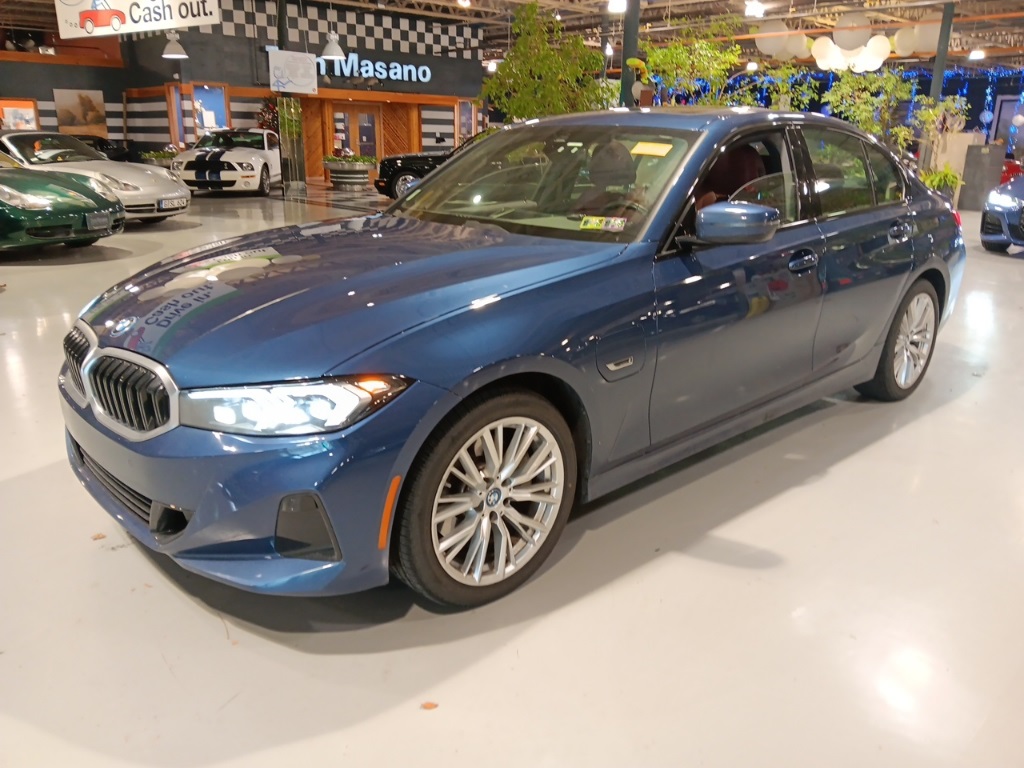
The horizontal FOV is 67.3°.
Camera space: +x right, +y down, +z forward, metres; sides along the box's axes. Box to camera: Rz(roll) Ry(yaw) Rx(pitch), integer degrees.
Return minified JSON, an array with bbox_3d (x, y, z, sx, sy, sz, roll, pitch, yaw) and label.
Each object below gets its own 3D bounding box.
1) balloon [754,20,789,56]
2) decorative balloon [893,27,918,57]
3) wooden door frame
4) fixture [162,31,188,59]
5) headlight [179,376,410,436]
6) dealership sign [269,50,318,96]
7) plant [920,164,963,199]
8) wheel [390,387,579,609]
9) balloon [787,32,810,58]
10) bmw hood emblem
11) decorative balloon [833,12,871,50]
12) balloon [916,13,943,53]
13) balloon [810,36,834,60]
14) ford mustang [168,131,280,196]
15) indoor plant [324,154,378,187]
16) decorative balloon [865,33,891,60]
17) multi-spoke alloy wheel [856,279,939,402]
[{"bbox_3d":[6.198,-8.233,18.300,0.790,0.800,0.790,6,18,16],"label":"balloon"},{"bbox_3d":[9.102,-7.871,17.700,0.600,0.612,0.600,9,19,24],"label":"decorative balloon"},{"bbox_3d":[-4.542,-7.198,22.975,1.760,2.220,0.150,-15,23,-40],"label":"wooden door frame"},{"bbox_3d":[-6.577,-6.621,15.000,0.485,0.540,0.485,-6,19,-21],"label":"fixture"},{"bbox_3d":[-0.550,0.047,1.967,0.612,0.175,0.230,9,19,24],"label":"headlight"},{"bbox_3d":[-4.406,-6.272,15.500,1.040,0.750,0.020,-15,23,-40],"label":"dealership sign"},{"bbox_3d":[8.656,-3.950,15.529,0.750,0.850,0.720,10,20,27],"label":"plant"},{"bbox_3d":[-0.097,0.312,2.252,0.660,0.660,0.225,-15,23,-40],"label":"wheel"},{"bbox_3d":[7.239,-8.570,19.500,0.590,0.602,0.590,6,19,18],"label":"balloon"},{"bbox_3d":[-1.124,-0.161,2.208,0.082,0.012,0.082,19,58,45],"label":"bmw hood emblem"},{"bbox_3d":[8.387,-8.708,19.000,0.860,0.877,0.860,8,19,21],"label":"decorative balloon"},{"bbox_3d":[9.888,-8.226,18.000,0.870,0.887,0.870,9,20,25],"label":"balloon"},{"bbox_3d":[7.723,-8.332,19.100,0.560,0.571,0.560,7,19,19],"label":"balloon"},{"bbox_3d":[-6.453,-5.333,18.443,1.880,1.385,4.770,0,18,-2],"label":"ford mustang"},{"bbox_3d":[-4.165,-5.421,19.533,1.320,0.920,1.320,-3,18,-11],"label":"indoor plant"},{"bbox_3d":[8.716,-8.000,18.300,0.550,0.570,0.550,8,19,22],"label":"decorative balloon"},{"bbox_3d":[2.031,-0.247,4.052,0.660,0.660,0.225,-15,23,-40],"label":"multi-spoke alloy wheel"}]

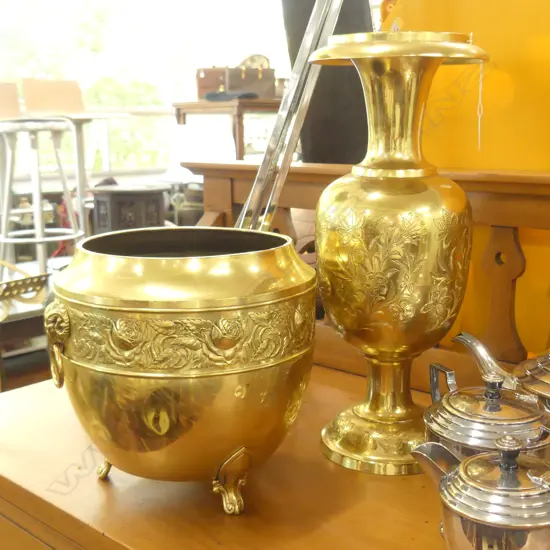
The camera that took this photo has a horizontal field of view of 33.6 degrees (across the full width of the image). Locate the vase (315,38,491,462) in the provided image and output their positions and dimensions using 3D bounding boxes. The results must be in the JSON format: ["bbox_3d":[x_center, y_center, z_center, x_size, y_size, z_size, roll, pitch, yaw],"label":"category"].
[{"bbox_3d":[0.124,-0.025,0.952,0.181,0.434,0.181,1,10,7],"label":"vase"}]

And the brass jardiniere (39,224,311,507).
[{"bbox_3d":[-0.083,0.085,0.884,0.270,0.242,0.250,0,10,0],"label":"brass jardiniere"}]

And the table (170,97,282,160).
[{"bbox_3d":[-0.119,-0.713,5.881,0.720,0.790,1.469,-4,11,-20],"label":"table"}]

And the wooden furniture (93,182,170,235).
[{"bbox_3d":[-0.695,-0.216,4.433,0.382,0.420,0.351,-2,10,-9],"label":"wooden furniture"}]

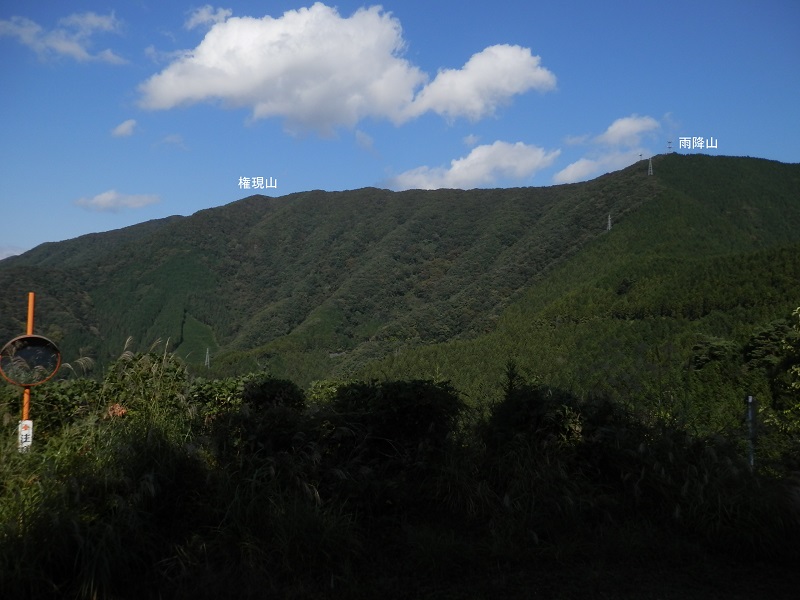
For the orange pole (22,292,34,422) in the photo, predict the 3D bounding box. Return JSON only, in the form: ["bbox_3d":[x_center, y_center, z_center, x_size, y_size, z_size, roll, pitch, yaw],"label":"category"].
[{"bbox_3d":[-5.838,1.328,9.056,0.077,2.900,0.077,3,-4,-33],"label":"orange pole"}]

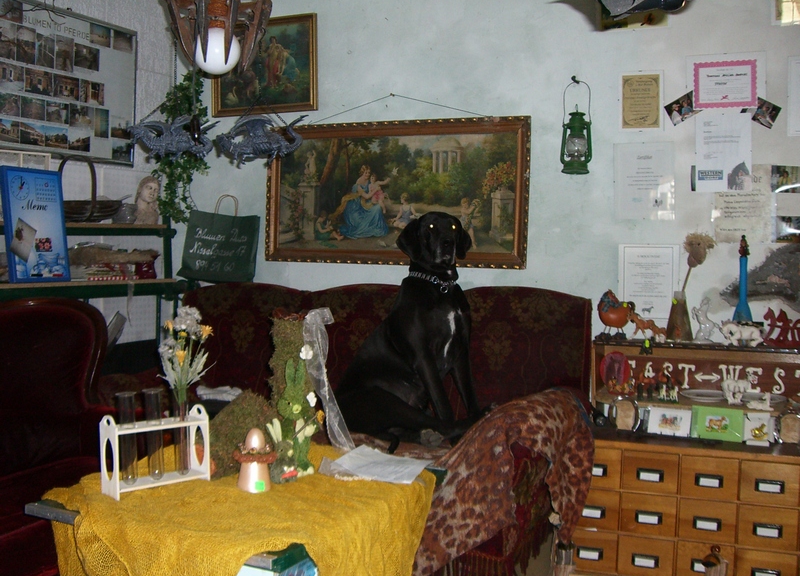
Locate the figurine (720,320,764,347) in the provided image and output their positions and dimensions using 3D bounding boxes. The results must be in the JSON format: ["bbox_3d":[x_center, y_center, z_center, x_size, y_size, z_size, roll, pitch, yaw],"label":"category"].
[{"bbox_3d":[1.280,0.172,3.283,0.161,0.093,0.055,1,3,7],"label":"figurine"}]

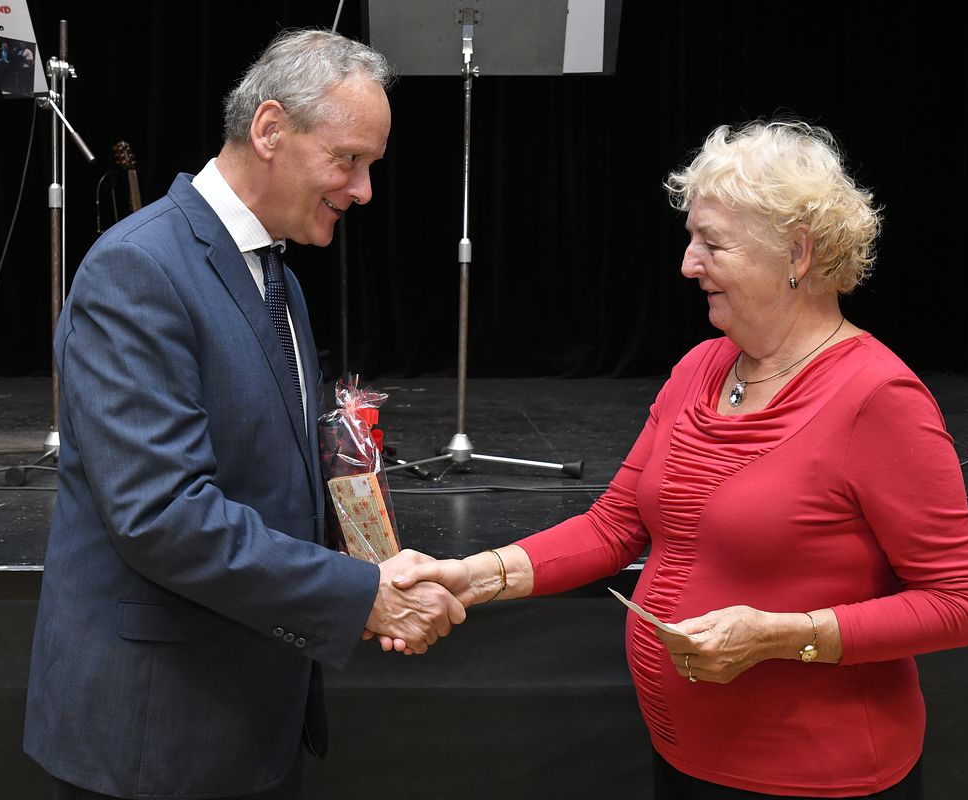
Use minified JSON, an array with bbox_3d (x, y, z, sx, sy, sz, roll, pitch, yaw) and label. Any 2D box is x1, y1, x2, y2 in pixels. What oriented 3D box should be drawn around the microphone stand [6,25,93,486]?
[{"bbox_3d":[-1.260,-0.437,3.998,0.620,1.297,0.560,0,5,-2],"label":"microphone stand"}]

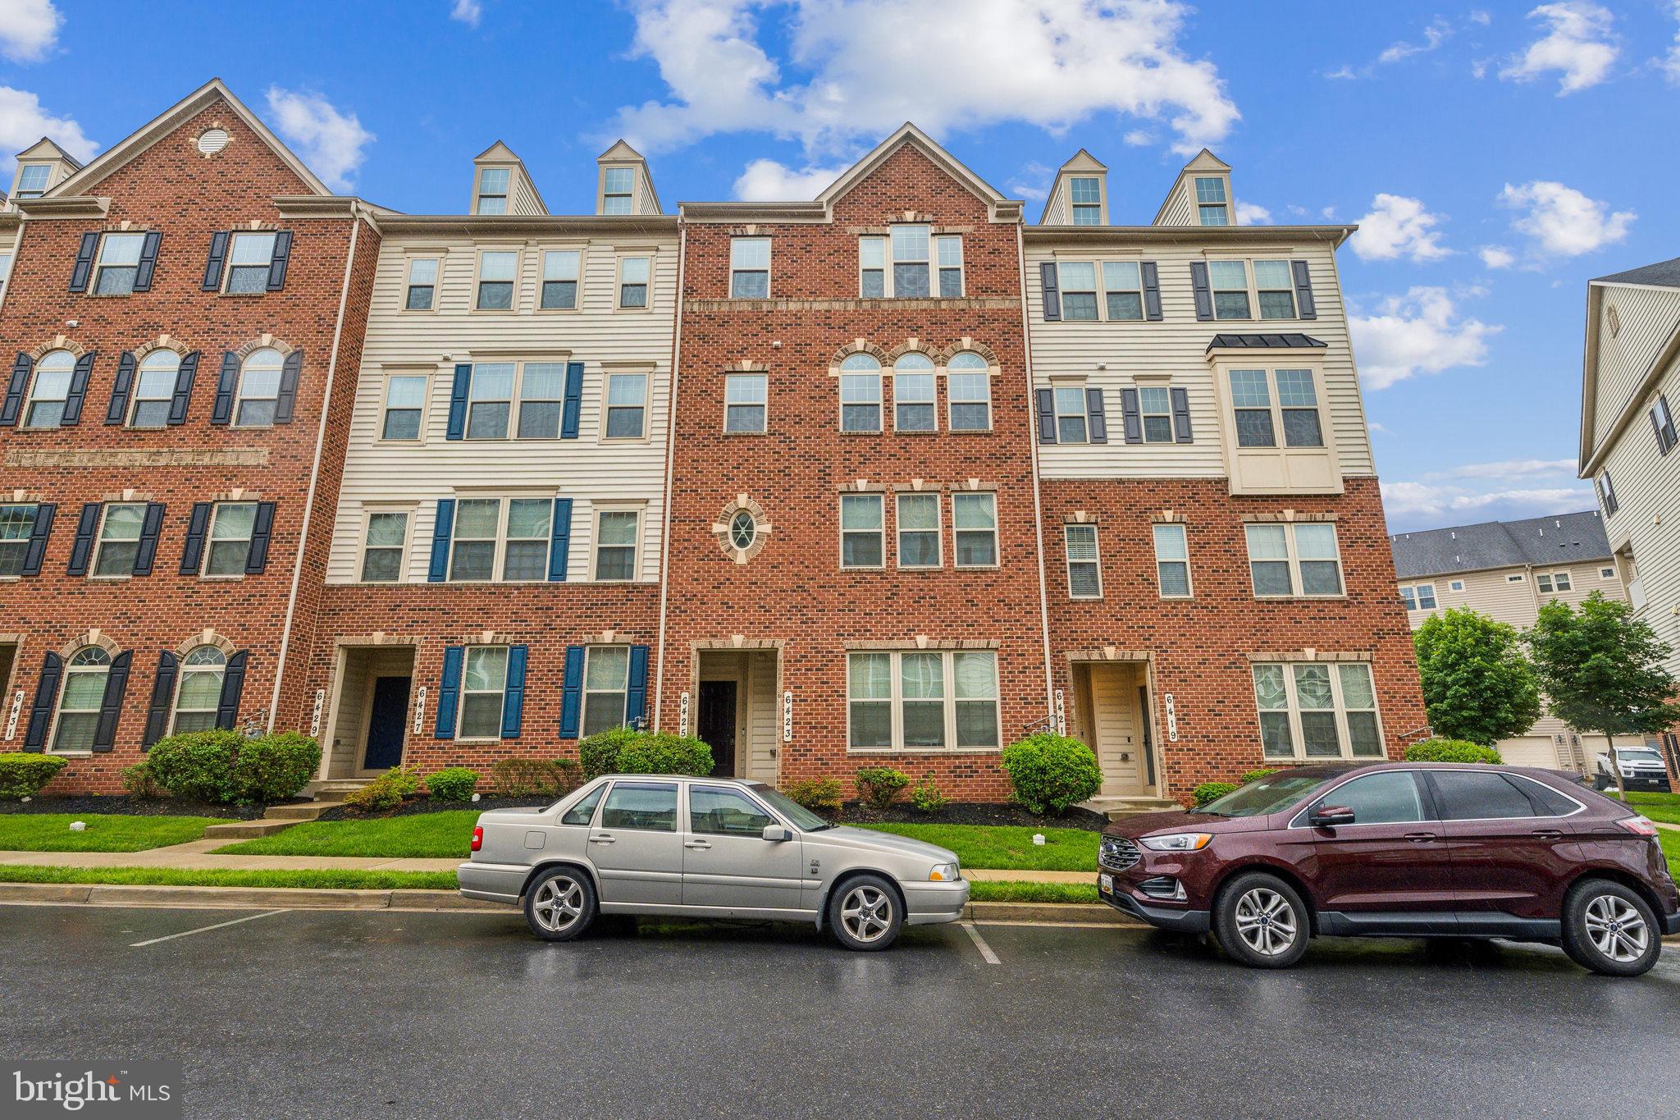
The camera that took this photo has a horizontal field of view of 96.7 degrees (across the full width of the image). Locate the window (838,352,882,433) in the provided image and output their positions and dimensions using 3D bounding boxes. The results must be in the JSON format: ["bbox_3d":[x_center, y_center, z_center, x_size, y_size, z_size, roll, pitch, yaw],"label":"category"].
[{"bbox_3d":[0.454,-3.618,16.174,0.925,1.862,0.140,0,-14,0],"label":"window"}]

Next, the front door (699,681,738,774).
[{"bbox_3d":[-2.611,3.537,15.428,0.915,2.040,0.080,0,-14,0],"label":"front door"}]

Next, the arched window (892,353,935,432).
[{"bbox_3d":[1.631,-3.625,16.183,0.937,1.863,0.140,0,-14,0],"label":"arched window"}]

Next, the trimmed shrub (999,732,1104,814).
[{"bbox_3d":[3.749,3.795,13.248,1.796,1.378,1.650,0,-14,0],"label":"trimmed shrub"}]

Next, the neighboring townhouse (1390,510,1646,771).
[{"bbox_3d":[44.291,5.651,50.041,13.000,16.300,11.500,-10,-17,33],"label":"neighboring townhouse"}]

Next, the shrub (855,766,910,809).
[{"bbox_3d":[0.771,4.161,13.604,1.017,0.733,0.900,0,-14,0],"label":"shrub"}]

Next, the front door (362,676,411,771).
[{"bbox_3d":[-9.451,3.444,15.783,0.920,1.947,0.080,0,-14,0],"label":"front door"}]

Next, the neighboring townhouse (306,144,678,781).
[{"bbox_3d":[-7.177,-1.859,21.476,7.050,15.850,11.500,0,-14,0],"label":"neighboring townhouse"}]

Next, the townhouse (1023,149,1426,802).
[{"bbox_3d":[7.949,-1.683,21.518,7.600,15.950,11.500,0,-14,0],"label":"townhouse"}]

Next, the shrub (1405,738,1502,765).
[{"bbox_3d":[11.371,3.955,13.715,1.683,1.335,1.500,0,-14,0],"label":"shrub"}]

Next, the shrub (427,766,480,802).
[{"bbox_3d":[-7.179,4.169,13.867,1.021,0.608,0.900,0,-14,0],"label":"shrub"}]

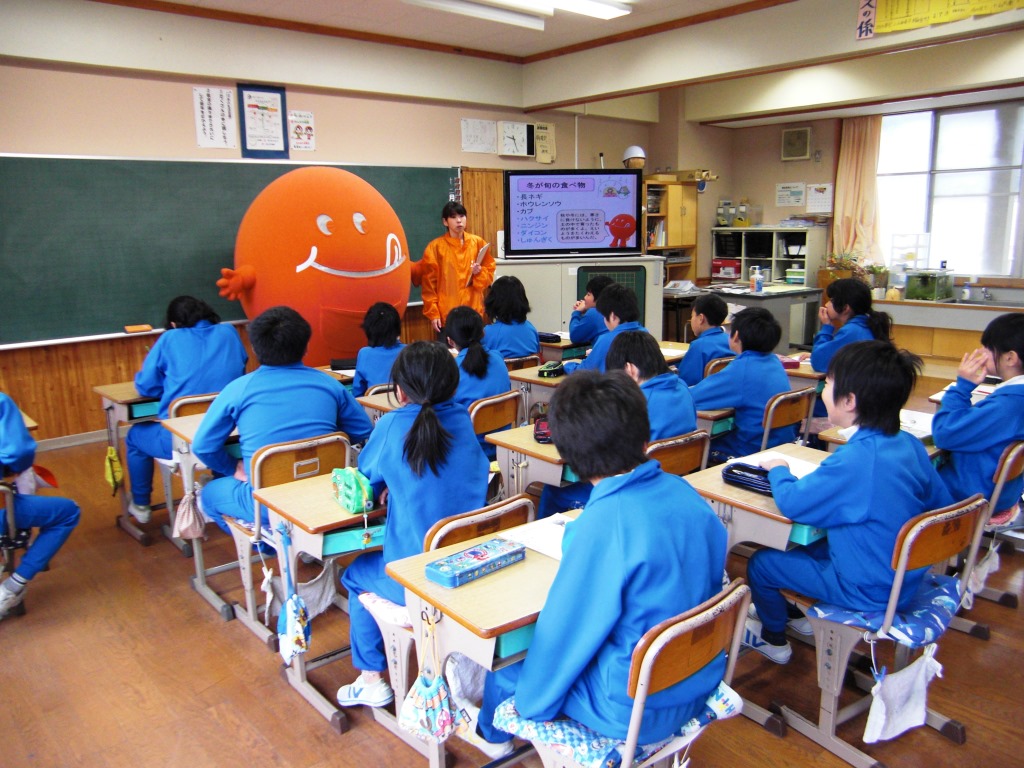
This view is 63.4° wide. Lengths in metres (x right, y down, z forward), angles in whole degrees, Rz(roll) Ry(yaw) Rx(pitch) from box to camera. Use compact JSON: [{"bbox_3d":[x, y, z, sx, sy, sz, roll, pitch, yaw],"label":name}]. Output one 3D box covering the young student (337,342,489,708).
[{"bbox_3d":[-0.289,0.426,2.414,0.443,1.128,0.604,-9,13,-33],"label":"young student"}]

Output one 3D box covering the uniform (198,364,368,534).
[{"bbox_3d":[-0.887,0.318,3.306,0.705,0.866,0.564,-9,13,-32],"label":"uniform"}]

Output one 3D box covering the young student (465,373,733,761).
[{"bbox_3d":[0.086,0.477,1.777,0.520,1.110,0.740,-10,14,-37],"label":"young student"}]

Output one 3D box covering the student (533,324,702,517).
[{"bbox_3d":[0.296,0.305,2.756,0.500,1.060,0.640,-10,14,-37],"label":"student"}]

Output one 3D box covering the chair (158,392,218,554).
[{"bbox_3d":[-1.419,0.347,3.802,0.367,0.704,0.455,-10,14,-38],"label":"chair"}]

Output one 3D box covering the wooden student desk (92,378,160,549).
[{"bbox_3d":[-1.518,0.330,3.814,0.600,0.655,0.420,-10,15,-40],"label":"wooden student desk"}]

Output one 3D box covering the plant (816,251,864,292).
[{"bbox_3d":[3.103,-1.050,7.800,0.320,0.380,0.380,-12,15,-42],"label":"plant"}]

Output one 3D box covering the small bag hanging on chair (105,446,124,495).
[{"bbox_3d":[-1.788,0.382,3.724,0.057,0.217,0.145,-11,15,-40],"label":"small bag hanging on chair"}]

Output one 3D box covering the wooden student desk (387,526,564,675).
[{"bbox_3d":[0.063,0.693,1.977,0.600,0.610,0.420,-10,14,-38],"label":"wooden student desk"}]

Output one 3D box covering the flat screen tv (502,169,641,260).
[{"bbox_3d":[0.539,-1.456,7.119,1.200,0.730,0.120,-3,11,-7],"label":"flat screen tv"}]

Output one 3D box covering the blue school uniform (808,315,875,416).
[{"bbox_3d":[1.742,0.081,4.082,0.430,0.870,0.530,-10,15,-38],"label":"blue school uniform"}]

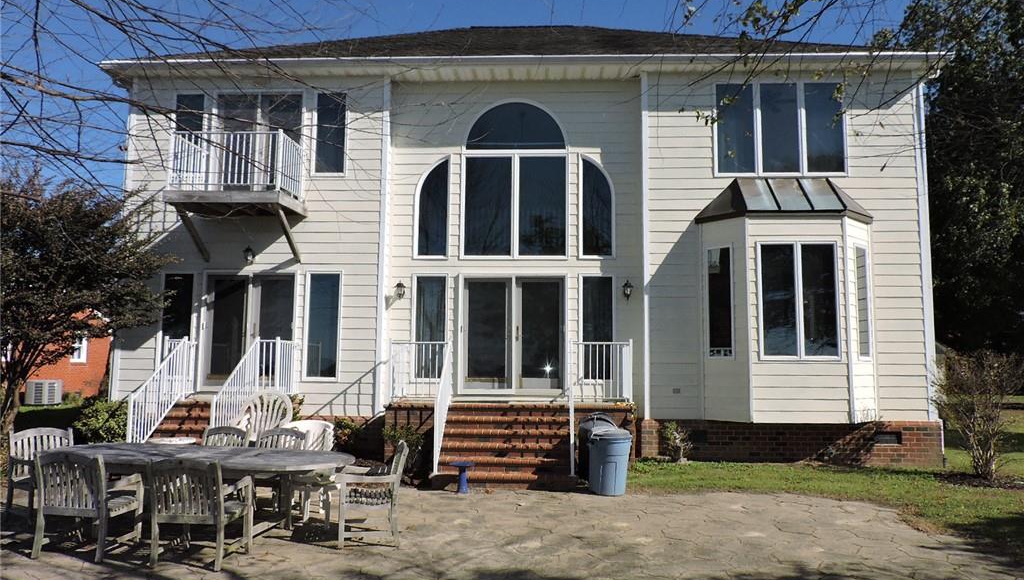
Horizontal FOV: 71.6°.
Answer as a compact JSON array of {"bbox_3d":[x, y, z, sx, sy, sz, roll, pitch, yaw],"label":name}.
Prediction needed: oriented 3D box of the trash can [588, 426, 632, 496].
[{"bbox_3d":[1.260,2.166,9.099,0.520,0.820,0.540,-1,-6,10],"label":"trash can"}]

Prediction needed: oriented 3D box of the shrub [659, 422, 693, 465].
[{"bbox_3d":[2.549,2.378,11.000,0.500,0.660,0.480,0,-6,0],"label":"shrub"}]

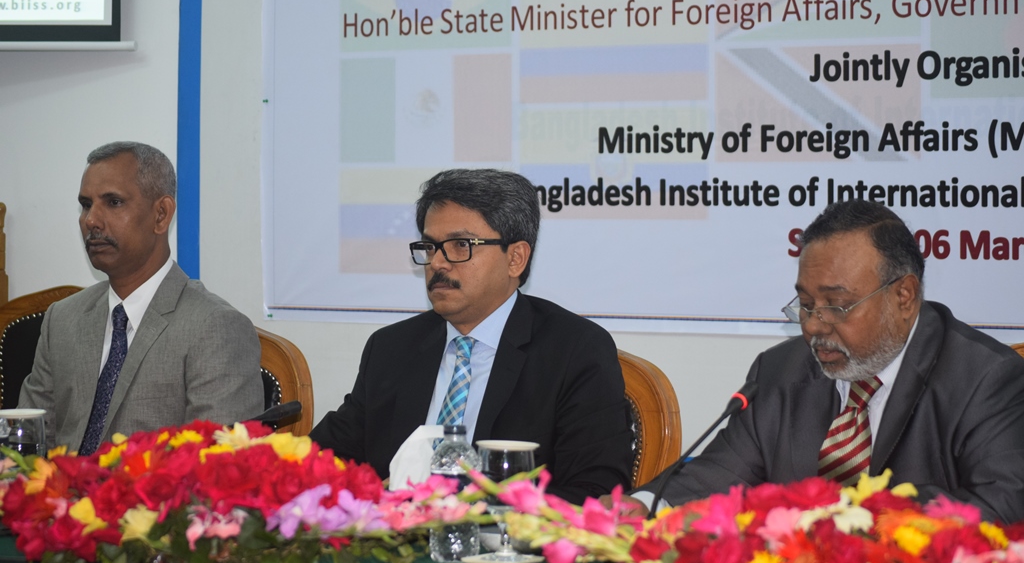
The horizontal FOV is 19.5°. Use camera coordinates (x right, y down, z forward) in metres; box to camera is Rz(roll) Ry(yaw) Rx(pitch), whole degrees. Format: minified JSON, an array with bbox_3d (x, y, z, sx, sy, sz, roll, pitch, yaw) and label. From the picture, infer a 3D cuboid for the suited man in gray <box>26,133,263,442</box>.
[{"bbox_3d":[-0.750,0.425,5.060,0.530,1.330,0.780,1,1,35],"label":"suited man in gray"}]

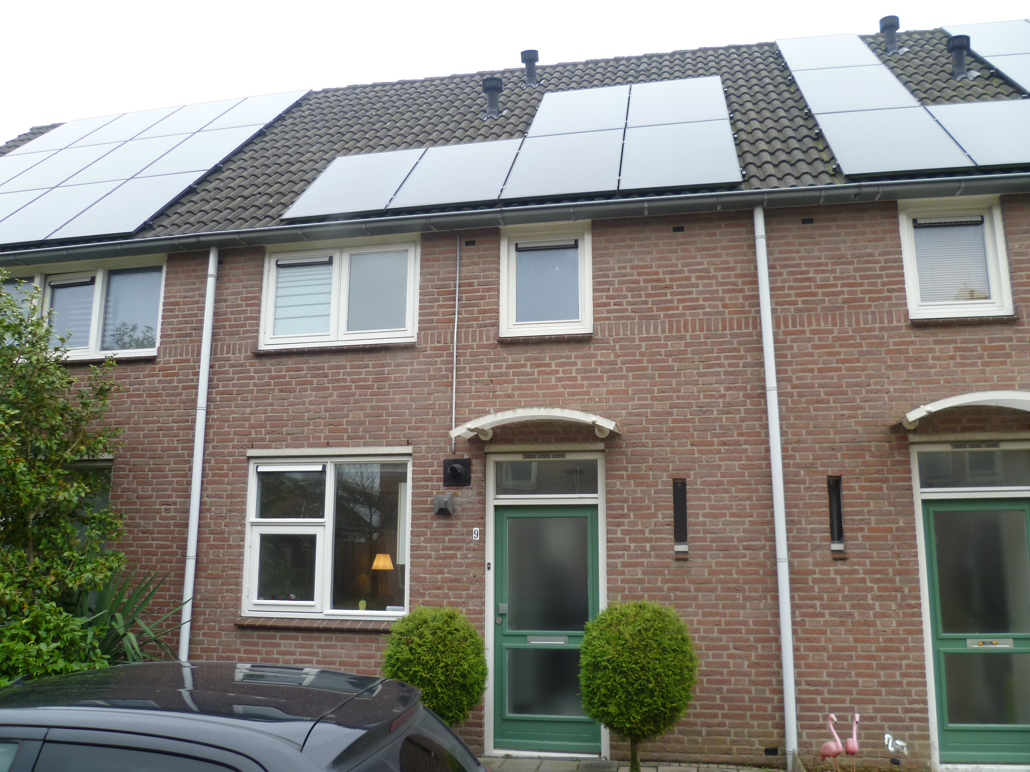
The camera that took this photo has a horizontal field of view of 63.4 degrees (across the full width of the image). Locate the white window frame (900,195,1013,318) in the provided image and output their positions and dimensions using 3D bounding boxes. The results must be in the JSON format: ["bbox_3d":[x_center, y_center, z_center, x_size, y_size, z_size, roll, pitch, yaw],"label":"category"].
[{"bbox_3d":[3.613,-1.044,6.878,0.777,1.022,0.110,-2,-11,11],"label":"white window frame"}]

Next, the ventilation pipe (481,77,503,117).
[{"bbox_3d":[-0.268,-3.448,10.105,0.240,0.507,0.240,-2,-11,11],"label":"ventilation pipe"}]

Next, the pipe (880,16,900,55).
[{"bbox_3d":[4.470,-4.129,9.918,0.225,0.460,0.225,-2,-11,11],"label":"pipe"}]

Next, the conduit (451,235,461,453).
[{"bbox_3d":[-0.529,-0.401,7.486,0.025,2.010,0.025,-2,-11,11],"label":"conduit"}]

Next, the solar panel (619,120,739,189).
[{"bbox_3d":[1.537,-2.182,7.822,1.040,1.720,0.040,-2,-56,11],"label":"solar panel"}]

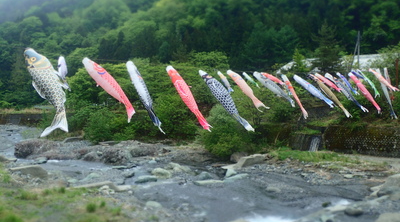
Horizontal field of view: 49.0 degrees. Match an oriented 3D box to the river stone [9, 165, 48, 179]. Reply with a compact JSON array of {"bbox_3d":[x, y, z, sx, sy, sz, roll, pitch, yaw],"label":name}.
[{"bbox_3d":[-10.465,3.753,26.795,2.420,0.853,1.452,0,1,0],"label":"river stone"}]

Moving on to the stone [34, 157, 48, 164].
[{"bbox_3d":[-12.201,3.810,33.800,1.050,0.380,0.720,0,3,0],"label":"stone"}]

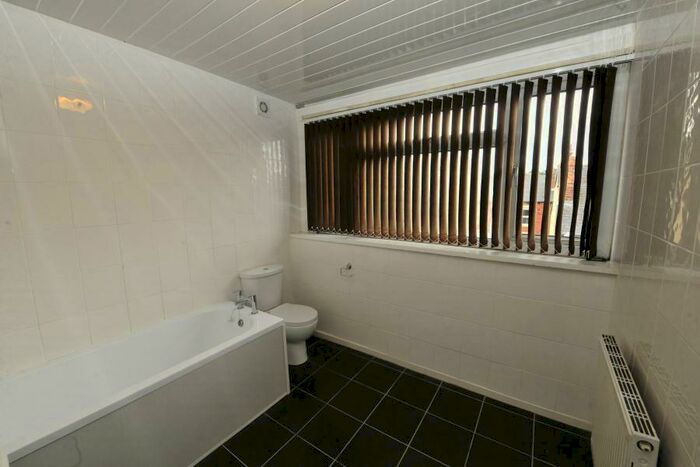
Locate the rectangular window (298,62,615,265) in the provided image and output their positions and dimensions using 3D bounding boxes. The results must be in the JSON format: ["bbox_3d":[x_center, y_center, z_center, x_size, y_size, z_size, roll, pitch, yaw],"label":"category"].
[{"bbox_3d":[0.510,-0.470,2.231,2.397,1.085,0.091,4,10,34],"label":"rectangular window"}]

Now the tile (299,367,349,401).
[{"bbox_3d":[-0.192,1.189,2.144,0.299,0.012,0.299,4,10,34],"label":"tile"}]

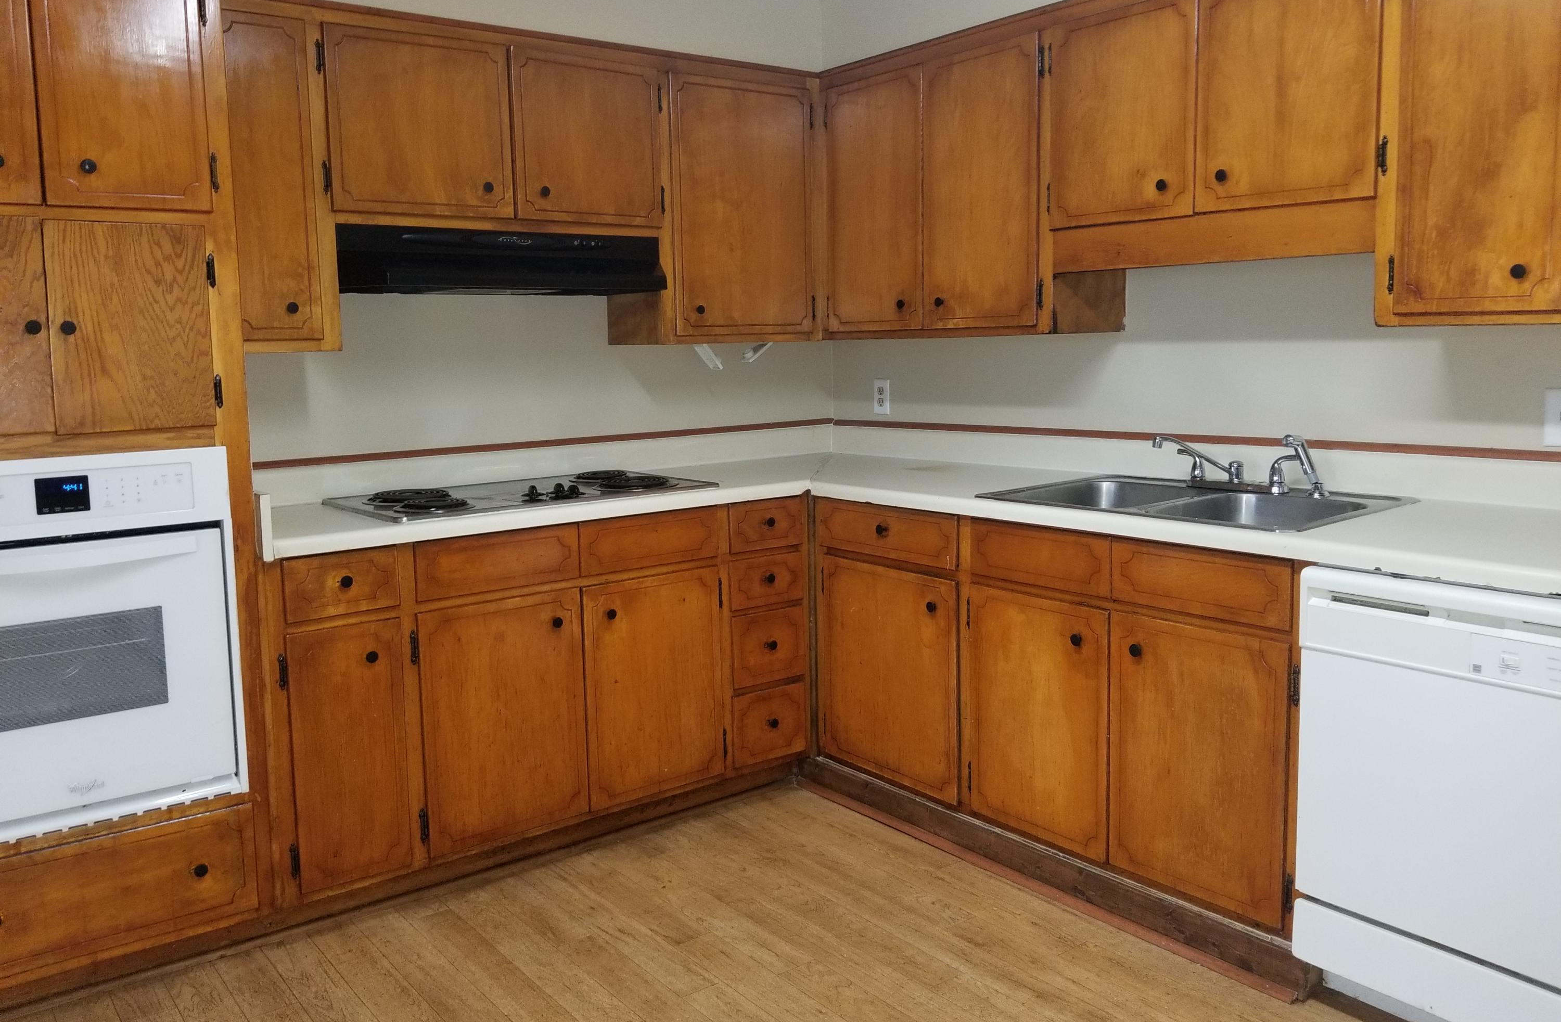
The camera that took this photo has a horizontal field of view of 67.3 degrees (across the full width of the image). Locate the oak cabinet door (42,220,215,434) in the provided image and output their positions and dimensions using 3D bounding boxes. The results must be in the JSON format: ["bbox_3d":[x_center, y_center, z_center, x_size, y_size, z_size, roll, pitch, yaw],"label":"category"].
[{"bbox_3d":[-1.239,-0.349,2.240,0.281,0.389,0.022,-7,10,-38],"label":"oak cabinet door"}]

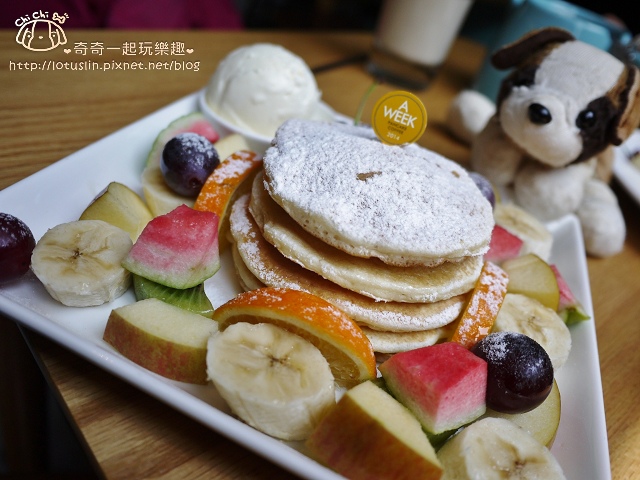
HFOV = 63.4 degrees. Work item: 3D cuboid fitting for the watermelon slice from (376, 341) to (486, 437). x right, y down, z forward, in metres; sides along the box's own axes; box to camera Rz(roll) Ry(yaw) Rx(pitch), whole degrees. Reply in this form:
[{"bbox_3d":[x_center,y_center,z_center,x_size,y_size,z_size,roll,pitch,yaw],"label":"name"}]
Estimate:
[{"bbox_3d":[0.036,0.048,0.168,0.025,0.020,0.025,-4,41,-30],"label":"watermelon slice"}]

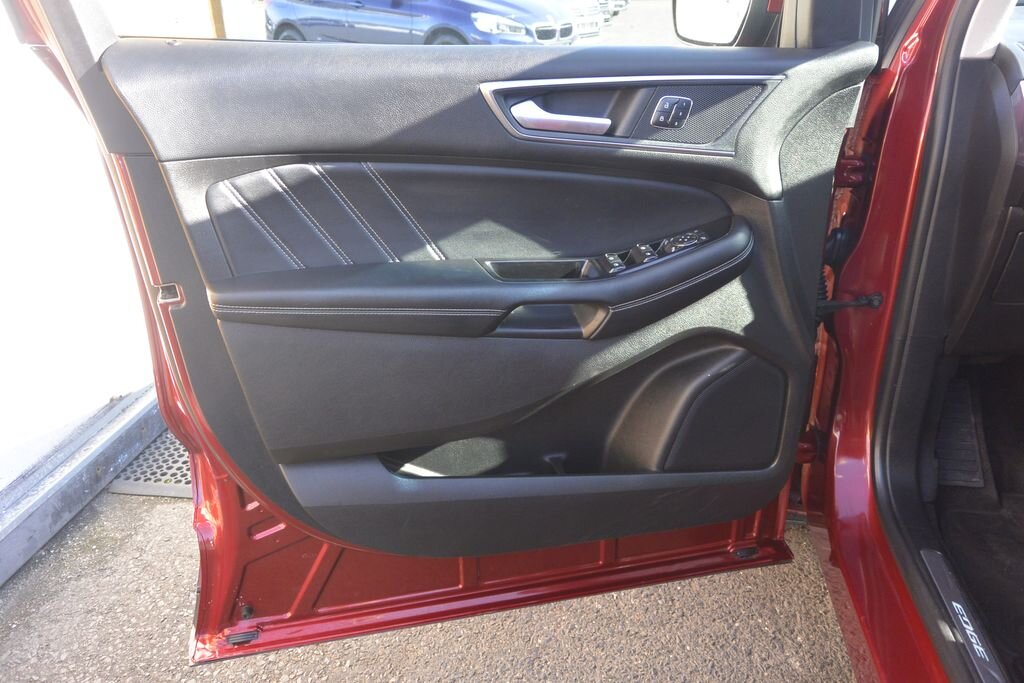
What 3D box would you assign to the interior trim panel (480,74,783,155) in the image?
[{"bbox_3d":[0.136,-0.258,0.874,0.342,0.081,0.045,-6,25,-12],"label":"interior trim panel"}]

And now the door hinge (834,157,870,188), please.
[{"bbox_3d":[0.474,-0.237,1.075,0.038,0.044,0.048,-6,25,-12],"label":"door hinge"}]

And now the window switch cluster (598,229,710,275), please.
[{"bbox_3d":[0.165,-0.104,0.888,0.120,0.022,0.050,-19,35,-12],"label":"window switch cluster"}]

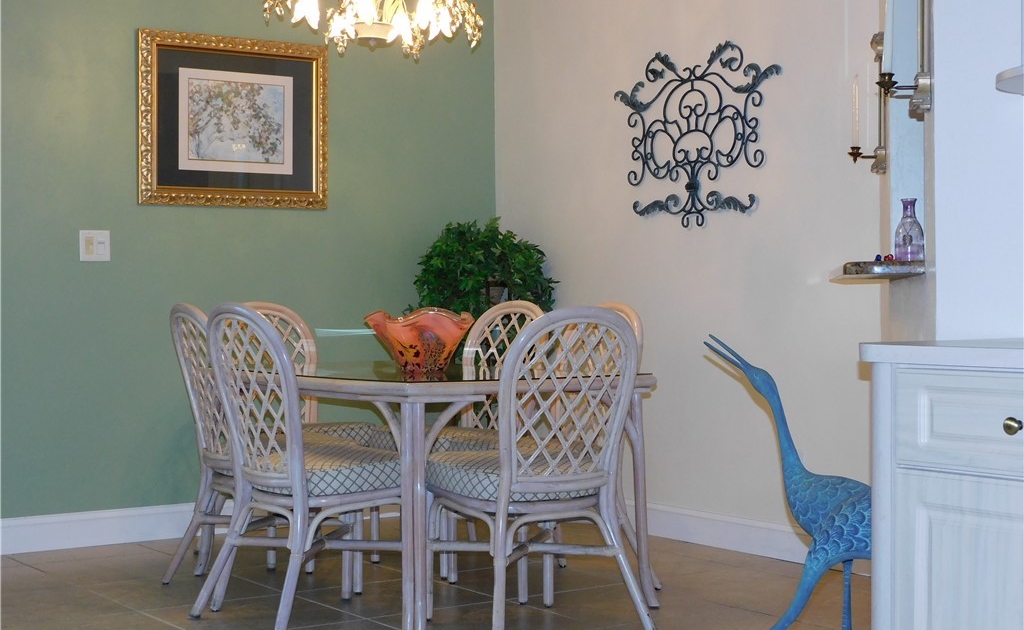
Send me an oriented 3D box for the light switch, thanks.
[{"bbox_3d":[-1.613,-0.267,6.302,0.121,0.120,0.012,-1,1,-36],"label":"light switch"}]

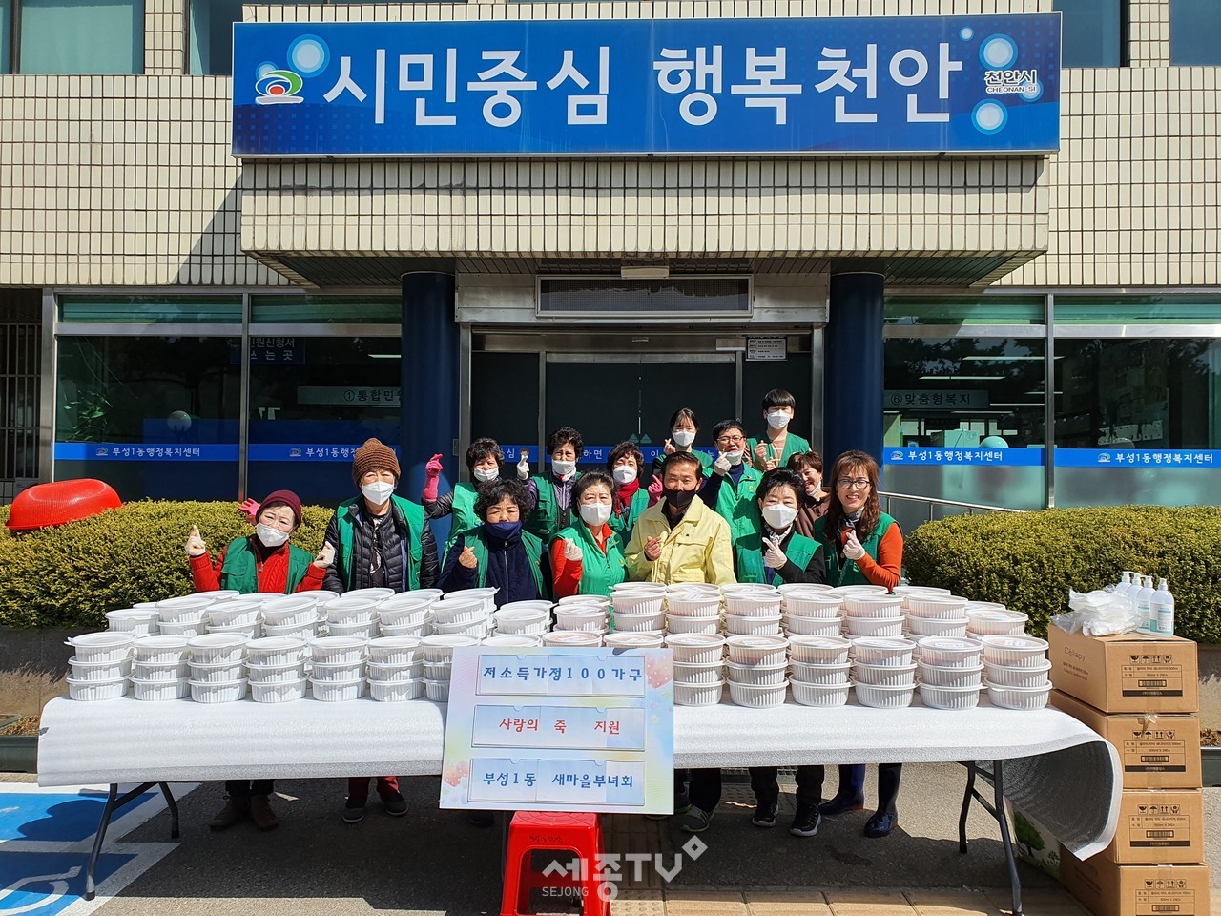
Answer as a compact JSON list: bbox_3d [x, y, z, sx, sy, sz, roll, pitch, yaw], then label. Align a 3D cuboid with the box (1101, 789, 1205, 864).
[{"bbox_3d":[1.803,1.225,3.217,0.304,0.233,0.405,1,-2,-2],"label":"box"}]

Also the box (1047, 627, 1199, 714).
[{"bbox_3d":[1.770,0.721,3.197,0.305,0.230,0.374,1,-1,-2],"label":"box"}]

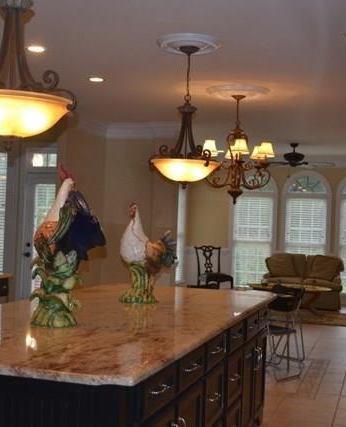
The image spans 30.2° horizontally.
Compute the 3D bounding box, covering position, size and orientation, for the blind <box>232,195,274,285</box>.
[{"bbox_3d":[1.572,0.567,12.694,0.800,1.810,0.060,2,-1,18],"label":"blind"}]

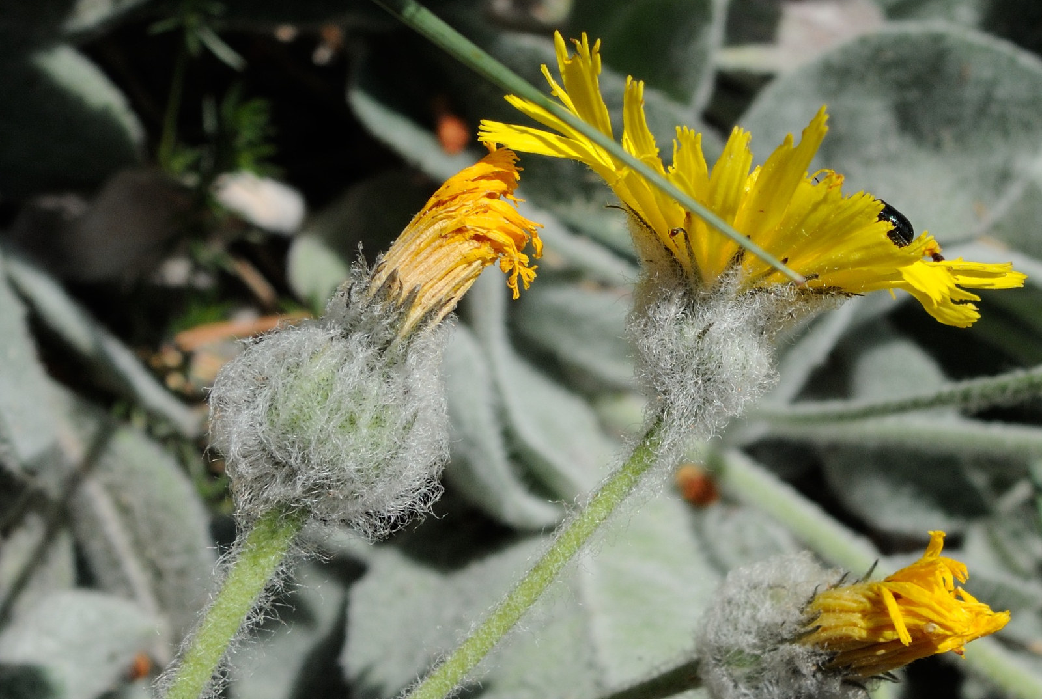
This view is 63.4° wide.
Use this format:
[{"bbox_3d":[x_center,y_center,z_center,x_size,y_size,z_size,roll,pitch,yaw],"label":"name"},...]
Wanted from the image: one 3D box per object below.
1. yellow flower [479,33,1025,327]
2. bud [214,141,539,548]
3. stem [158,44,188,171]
[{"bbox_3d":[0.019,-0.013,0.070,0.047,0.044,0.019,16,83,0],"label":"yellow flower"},{"bbox_3d":[-0.011,0.000,0.067,0.020,0.035,0.020,34,0,0],"label":"bud"},{"bbox_3d":[-0.050,-0.034,0.120,0.002,0.018,0.002,11,9,0],"label":"stem"}]

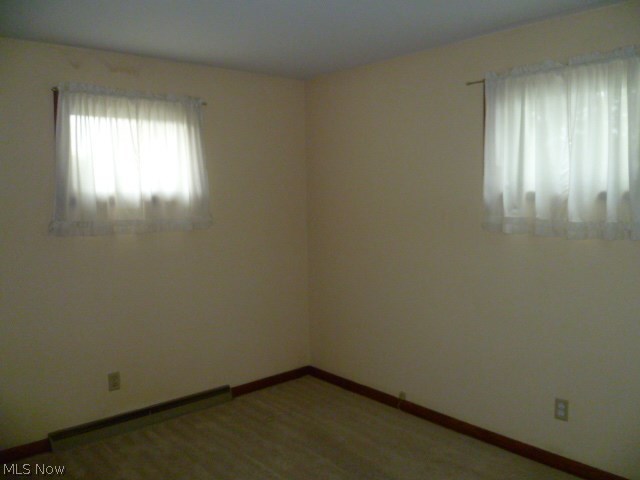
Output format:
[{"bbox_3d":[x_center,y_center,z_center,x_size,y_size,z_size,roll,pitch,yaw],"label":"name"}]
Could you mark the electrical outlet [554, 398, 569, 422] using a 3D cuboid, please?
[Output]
[{"bbox_3d":[1.300,0.915,2.782,0.012,0.117,0.073,-6,7,-40],"label":"electrical outlet"}]

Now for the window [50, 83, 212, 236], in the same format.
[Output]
[{"bbox_3d":[-1.161,-0.491,3.303,0.994,0.876,0.100,-6,7,-40],"label":"window"}]

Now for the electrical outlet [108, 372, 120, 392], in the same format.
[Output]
[{"bbox_3d":[-1.321,0.915,3.335,0.073,0.117,0.012,-6,7,-40],"label":"electrical outlet"}]

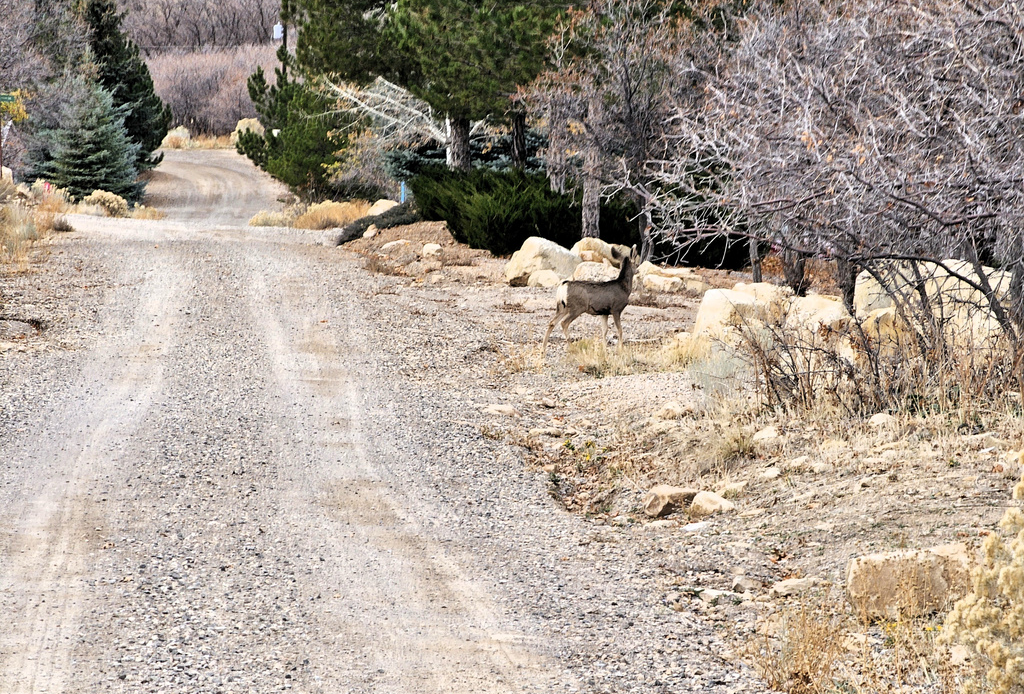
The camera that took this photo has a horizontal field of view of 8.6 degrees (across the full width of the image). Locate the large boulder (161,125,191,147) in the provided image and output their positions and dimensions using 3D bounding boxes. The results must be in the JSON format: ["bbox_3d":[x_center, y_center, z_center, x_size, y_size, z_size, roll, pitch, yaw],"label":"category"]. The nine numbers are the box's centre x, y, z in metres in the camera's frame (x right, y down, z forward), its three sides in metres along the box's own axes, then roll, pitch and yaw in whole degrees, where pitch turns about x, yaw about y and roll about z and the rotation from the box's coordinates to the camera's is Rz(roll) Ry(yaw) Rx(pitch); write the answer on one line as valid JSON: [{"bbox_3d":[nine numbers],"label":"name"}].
[{"bbox_3d":[-11.870,-7.425,240.000,1.058,0.776,0.899,0,1,0],"label":"large boulder"}]

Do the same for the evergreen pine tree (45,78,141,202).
[{"bbox_3d":[-9.730,-4.795,158.000,2.253,2.953,2.200,0,1,0],"label":"evergreen pine tree"}]

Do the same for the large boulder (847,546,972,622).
[{"bbox_3d":[2.004,1.182,34.300,0.635,0.366,0.420,0,1,0],"label":"large boulder"}]

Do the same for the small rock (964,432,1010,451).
[{"bbox_3d":[3.005,0.597,43.000,0.291,0.126,0.233,0,1,0],"label":"small rock"}]

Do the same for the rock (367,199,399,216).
[{"bbox_3d":[-2.587,-2.799,137.000,0.685,0.337,0.480,0,1,0],"label":"rock"}]

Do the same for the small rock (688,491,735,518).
[{"bbox_3d":[1.079,0.852,36.800,0.249,0.141,0.199,0,1,0],"label":"small rock"}]

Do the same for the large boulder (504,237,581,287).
[{"bbox_3d":[0.484,-1.341,108.000,1.206,0.794,0.965,0,1,0],"label":"large boulder"}]

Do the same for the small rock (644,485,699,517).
[{"bbox_3d":[0.863,0.836,36.800,0.292,0.173,0.248,0,1,0],"label":"small rock"}]

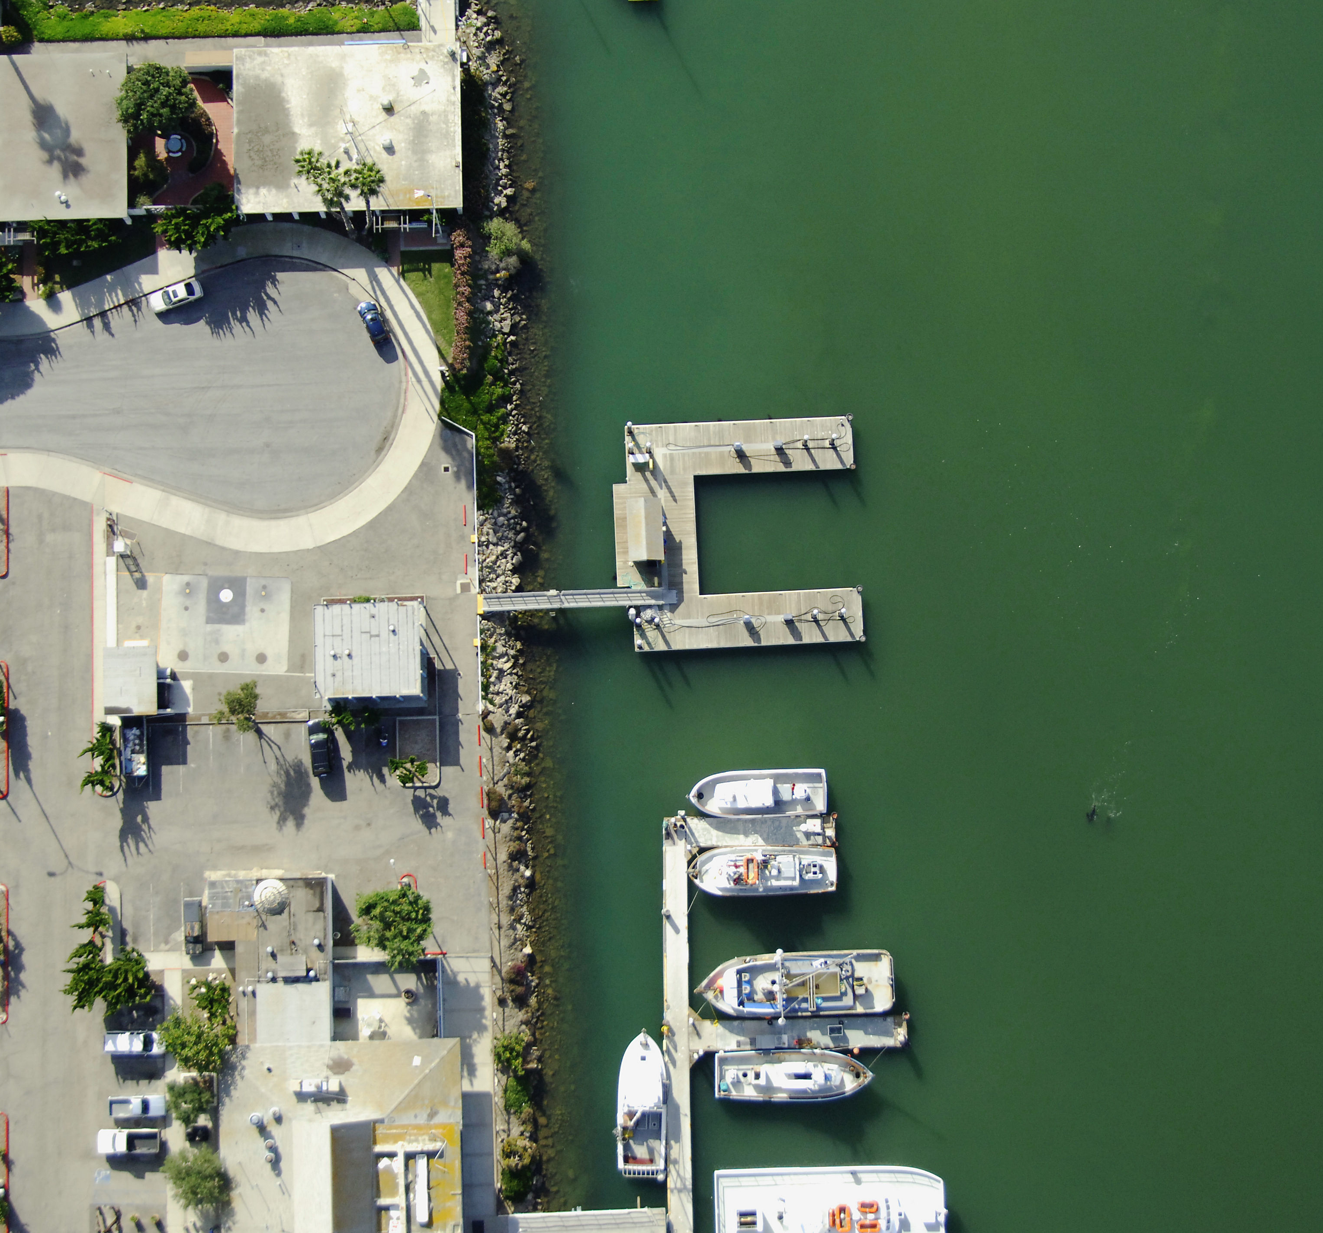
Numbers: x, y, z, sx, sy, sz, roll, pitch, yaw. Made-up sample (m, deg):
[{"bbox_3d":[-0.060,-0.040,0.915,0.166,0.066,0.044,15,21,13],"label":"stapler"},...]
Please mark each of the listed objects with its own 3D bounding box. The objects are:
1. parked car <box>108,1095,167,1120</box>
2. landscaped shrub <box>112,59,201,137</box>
[{"bbox_3d":[-44.185,41.334,208.665,4.950,1.600,1.750,0,83,-1],"label":"parked car"},{"bbox_3d":[-43.538,-44.422,213.805,7.070,5.200,6.570,-1,85,0],"label":"landscaped shrub"}]

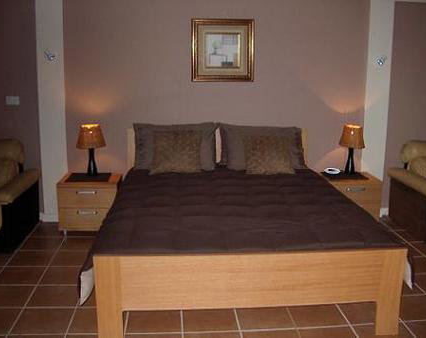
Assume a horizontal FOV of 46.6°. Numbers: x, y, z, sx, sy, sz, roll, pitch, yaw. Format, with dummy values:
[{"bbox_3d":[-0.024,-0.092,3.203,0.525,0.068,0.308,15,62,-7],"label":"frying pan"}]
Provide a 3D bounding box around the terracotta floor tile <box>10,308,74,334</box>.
[{"bbox_3d":[-0.979,0.884,2.865,0.325,0.010,0.325,0,12,-5],"label":"terracotta floor tile"}]

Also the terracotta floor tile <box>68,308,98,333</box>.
[{"bbox_3d":[-0.664,0.889,2.891,0.325,0.010,0.325,0,12,-5],"label":"terracotta floor tile"}]

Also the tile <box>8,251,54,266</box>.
[{"bbox_3d":[-1.365,0.678,3.738,0.320,0.010,0.320,0,12,-5],"label":"tile"}]

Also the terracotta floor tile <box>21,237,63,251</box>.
[{"bbox_3d":[-1.415,0.629,4.126,0.325,0.010,0.325,0,12,-5],"label":"terracotta floor tile"}]

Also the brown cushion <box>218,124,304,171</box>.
[{"bbox_3d":[0.449,-0.185,4.440,0.720,0.450,0.170,0,-5,-5],"label":"brown cushion"}]

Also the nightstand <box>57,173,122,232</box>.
[{"bbox_3d":[-1.084,0.319,4.446,0.515,0.487,0.450,0,12,-5],"label":"nightstand"}]

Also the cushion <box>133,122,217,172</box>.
[{"bbox_3d":[-0.331,-0.190,4.380,0.720,0.450,0.170,0,-5,-5],"label":"cushion"}]

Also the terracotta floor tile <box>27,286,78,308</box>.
[{"bbox_3d":[-0.996,0.807,3.131,0.320,0.010,0.320,0,12,-5],"label":"terracotta floor tile"}]

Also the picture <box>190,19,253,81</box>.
[{"bbox_3d":[0.093,-1.059,4.417,0.572,0.572,0.035,0,12,-5],"label":"picture"}]

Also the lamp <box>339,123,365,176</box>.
[{"bbox_3d":[1.286,-0.181,4.579,0.250,0.470,0.250,0,12,-5],"label":"lamp"}]

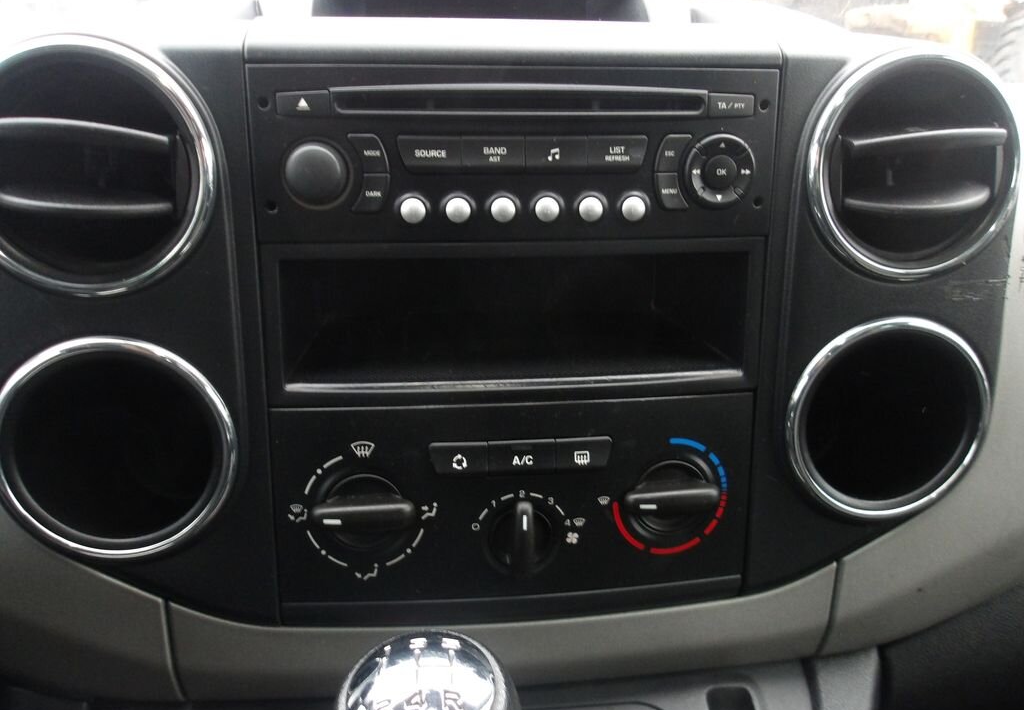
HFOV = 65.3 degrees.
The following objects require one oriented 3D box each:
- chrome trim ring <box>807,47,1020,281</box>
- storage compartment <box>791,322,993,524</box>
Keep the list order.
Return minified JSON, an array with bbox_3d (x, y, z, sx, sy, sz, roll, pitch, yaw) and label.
[{"bbox_3d":[0.147,-0.074,0.314,0.084,0.084,0.041,-1,14,-6],"label":"chrome trim ring"},{"bbox_3d":[0.147,0.019,0.351,0.084,0.084,0.071,-1,14,-6],"label":"storage compartment"}]

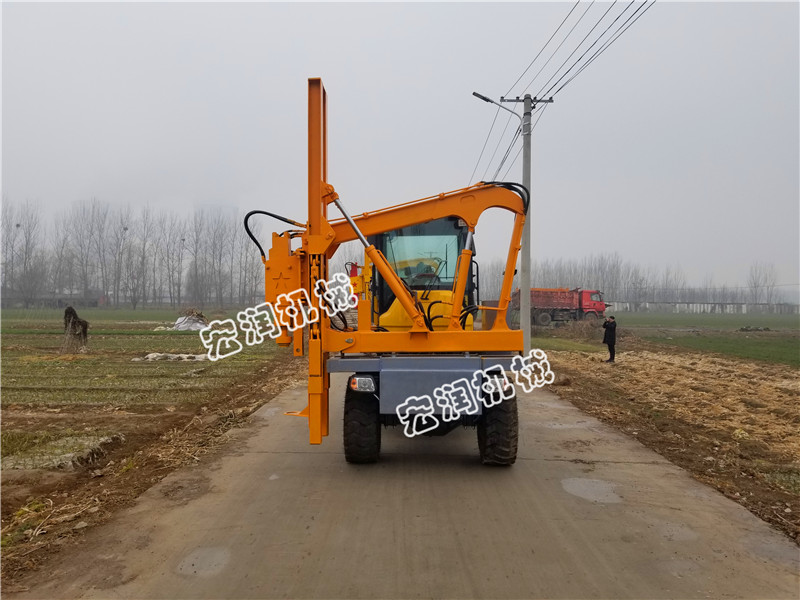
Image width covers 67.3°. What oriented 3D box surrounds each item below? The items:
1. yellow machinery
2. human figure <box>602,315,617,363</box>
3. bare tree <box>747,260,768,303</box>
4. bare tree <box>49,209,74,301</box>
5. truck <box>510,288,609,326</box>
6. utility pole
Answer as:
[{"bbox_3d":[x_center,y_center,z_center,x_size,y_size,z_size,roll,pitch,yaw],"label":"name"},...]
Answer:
[{"bbox_3d":[-0.130,-0.200,9.000,3.250,4.500,4.900,0,0,1],"label":"yellow machinery"},{"bbox_3d":[7.750,1.470,22.200,0.500,1.720,0.500,0,0,0],"label":"human figure"},{"bbox_3d":[83.300,-3.000,140.000,5.100,12.300,5.100,0,0,0],"label":"bare tree"},{"bbox_3d":[-67.600,-8.300,120.000,5.200,19.600,5.200,0,0,0],"label":"bare tree"},{"bbox_3d":[14.350,0.630,54.300,8.000,3.280,2.500,0,0,-8],"label":"truck"},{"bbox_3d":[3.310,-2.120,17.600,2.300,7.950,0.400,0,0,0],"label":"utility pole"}]

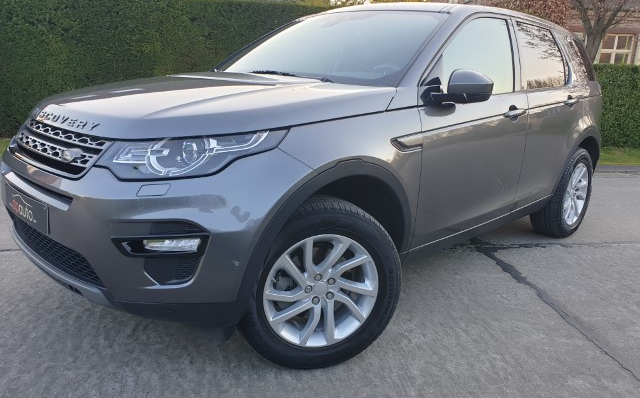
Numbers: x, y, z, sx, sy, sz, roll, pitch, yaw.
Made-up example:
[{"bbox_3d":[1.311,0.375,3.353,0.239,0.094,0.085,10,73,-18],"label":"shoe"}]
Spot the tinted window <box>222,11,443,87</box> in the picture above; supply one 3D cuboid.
[{"bbox_3d":[0.017,-0.919,2.850,1.500,0.150,0.820,16,54,43],"label":"tinted window"}]

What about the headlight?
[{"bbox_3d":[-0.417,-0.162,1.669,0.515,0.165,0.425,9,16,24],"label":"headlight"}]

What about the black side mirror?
[{"bbox_3d":[0.643,-0.513,2.192,0.260,0.165,0.240,-12,20,-43],"label":"black side mirror"}]

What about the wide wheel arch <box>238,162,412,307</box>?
[{"bbox_3d":[0.047,0.070,1.909,0.950,0.480,0.160,-12,20,-43],"label":"wide wheel arch"}]

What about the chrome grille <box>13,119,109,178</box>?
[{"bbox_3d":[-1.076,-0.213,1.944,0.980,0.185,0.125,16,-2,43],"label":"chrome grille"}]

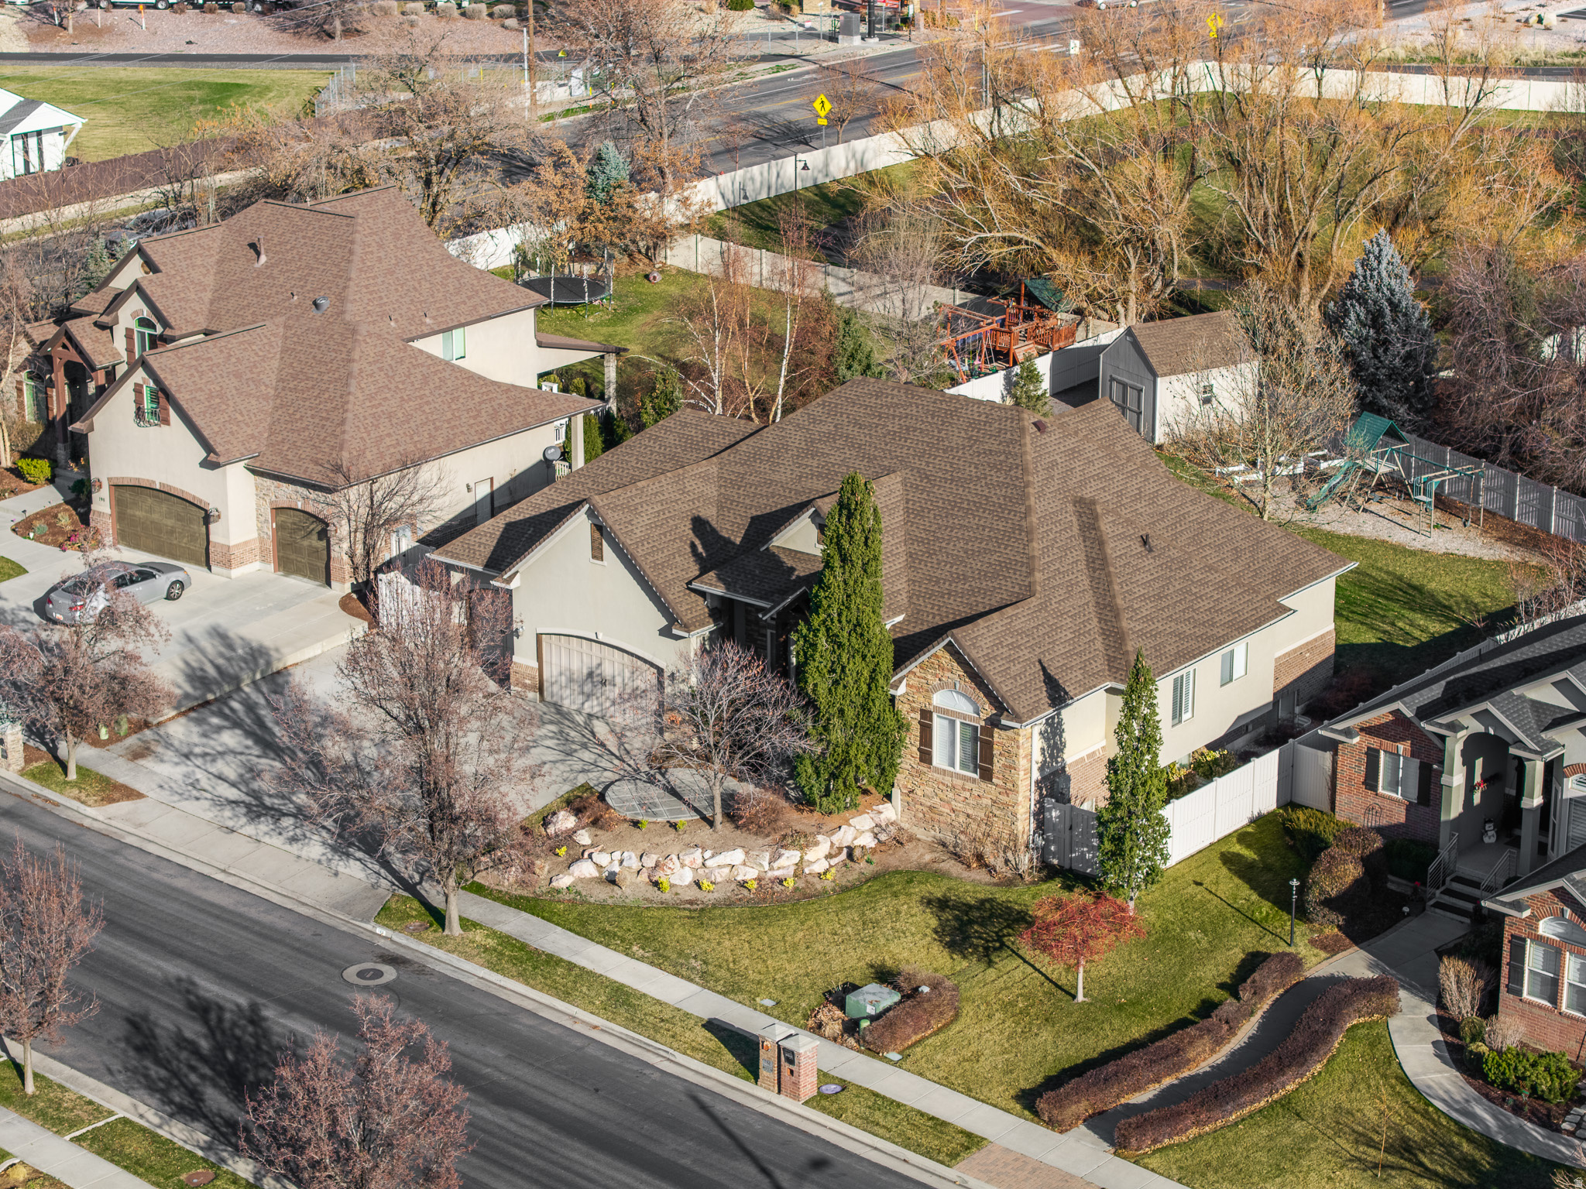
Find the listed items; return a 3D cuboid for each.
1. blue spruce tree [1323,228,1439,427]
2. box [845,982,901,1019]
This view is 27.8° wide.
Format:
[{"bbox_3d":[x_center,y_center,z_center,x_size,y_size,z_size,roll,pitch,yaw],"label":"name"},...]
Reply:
[{"bbox_3d":[22.513,-9.723,121.096,4.200,8.200,4.200,0,19,0],"label":"blue spruce tree"},{"bbox_3d":[1.954,9.911,77.458,0.950,0.680,0.920,14,24,36],"label":"box"}]

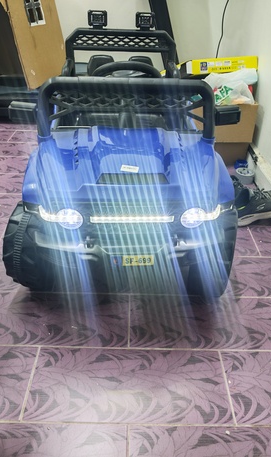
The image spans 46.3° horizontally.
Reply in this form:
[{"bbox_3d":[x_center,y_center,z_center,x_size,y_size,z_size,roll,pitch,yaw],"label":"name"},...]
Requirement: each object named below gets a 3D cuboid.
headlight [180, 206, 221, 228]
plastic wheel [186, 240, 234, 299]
[{"bbox_3d":[0.184,-0.042,0.896,0.122,0.068,0.055,0,38,-4],"label":"headlight"},{"bbox_3d":[0.278,0.073,1.178,0.140,0.375,0.375,9,39,8],"label":"plastic wheel"}]

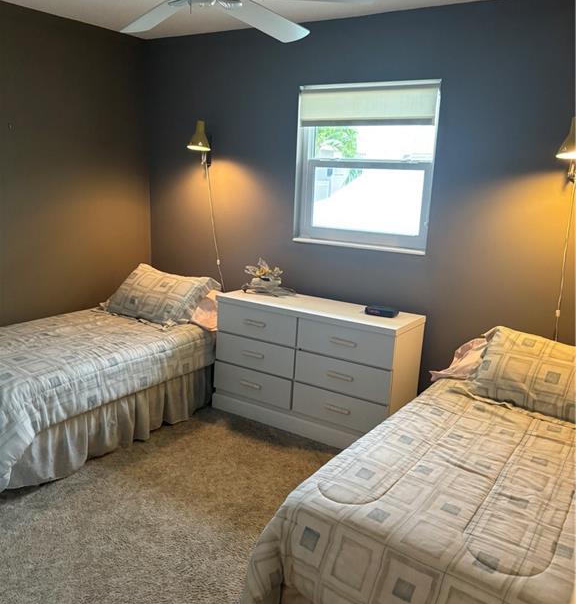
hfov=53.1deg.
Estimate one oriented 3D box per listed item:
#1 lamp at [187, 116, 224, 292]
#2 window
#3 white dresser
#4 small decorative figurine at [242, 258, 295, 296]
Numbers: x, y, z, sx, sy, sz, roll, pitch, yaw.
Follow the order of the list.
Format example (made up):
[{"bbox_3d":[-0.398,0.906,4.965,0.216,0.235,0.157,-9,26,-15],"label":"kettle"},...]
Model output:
[{"bbox_3d":[-0.602,-0.690,4.076,0.190,1.160,0.210,11,16,31],"label":"lamp"},{"bbox_3d":[0.448,-0.813,3.501,0.909,0.960,0.100,11,16,31],"label":"window"},{"bbox_3d":[0.159,0.395,3.631,1.235,0.768,0.433,11,16,31],"label":"white dresser"},{"bbox_3d":[-0.127,-0.170,3.800,0.320,0.230,0.190,11,16,31],"label":"small decorative figurine"}]

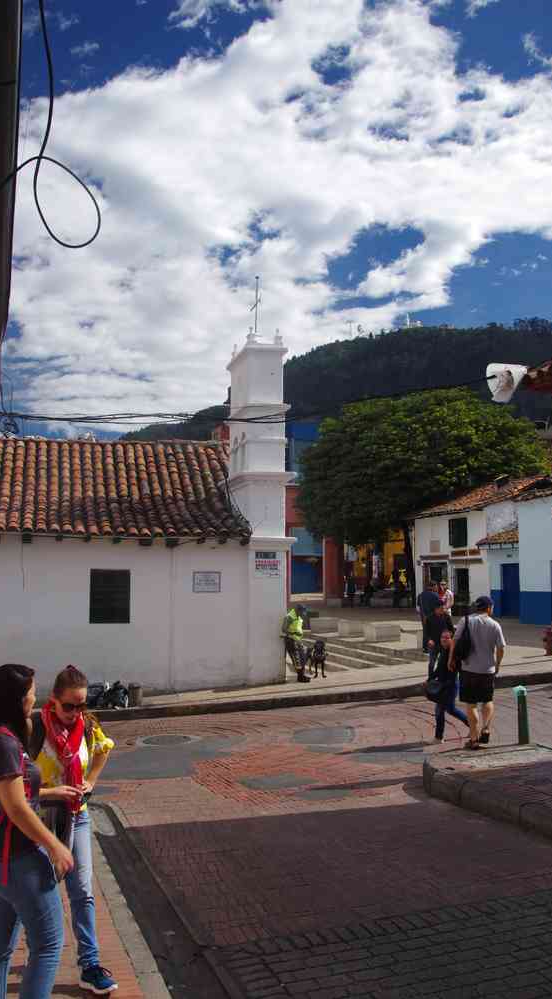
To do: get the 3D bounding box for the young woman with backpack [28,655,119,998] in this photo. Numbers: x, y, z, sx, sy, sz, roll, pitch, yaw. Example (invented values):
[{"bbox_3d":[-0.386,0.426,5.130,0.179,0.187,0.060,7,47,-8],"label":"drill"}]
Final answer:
[{"bbox_3d":[-1.028,1.616,4.704,0.500,1.610,0.440,2,-5,-19],"label":"young woman with backpack"}]

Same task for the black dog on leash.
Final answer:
[{"bbox_3d":[0.822,3.087,17.905,0.330,0.720,0.900,2,-5,-19],"label":"black dog on leash"}]

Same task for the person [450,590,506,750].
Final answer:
[{"bbox_3d":[2.305,1.951,10.472,0.620,1.740,0.520,-1,-4,12],"label":"person"}]

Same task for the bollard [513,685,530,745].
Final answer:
[{"bbox_3d":[2.820,2.462,10.496,0.150,0.670,0.150,0,-4,0],"label":"bollard"}]

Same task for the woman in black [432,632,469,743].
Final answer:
[{"bbox_3d":[2.133,2.249,11.226,0.550,1.400,0.450,2,-5,-22],"label":"woman in black"}]

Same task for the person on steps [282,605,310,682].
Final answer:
[{"bbox_3d":[0.376,2.724,17.519,0.540,1.460,0.520,-2,-5,25],"label":"person on steps"}]

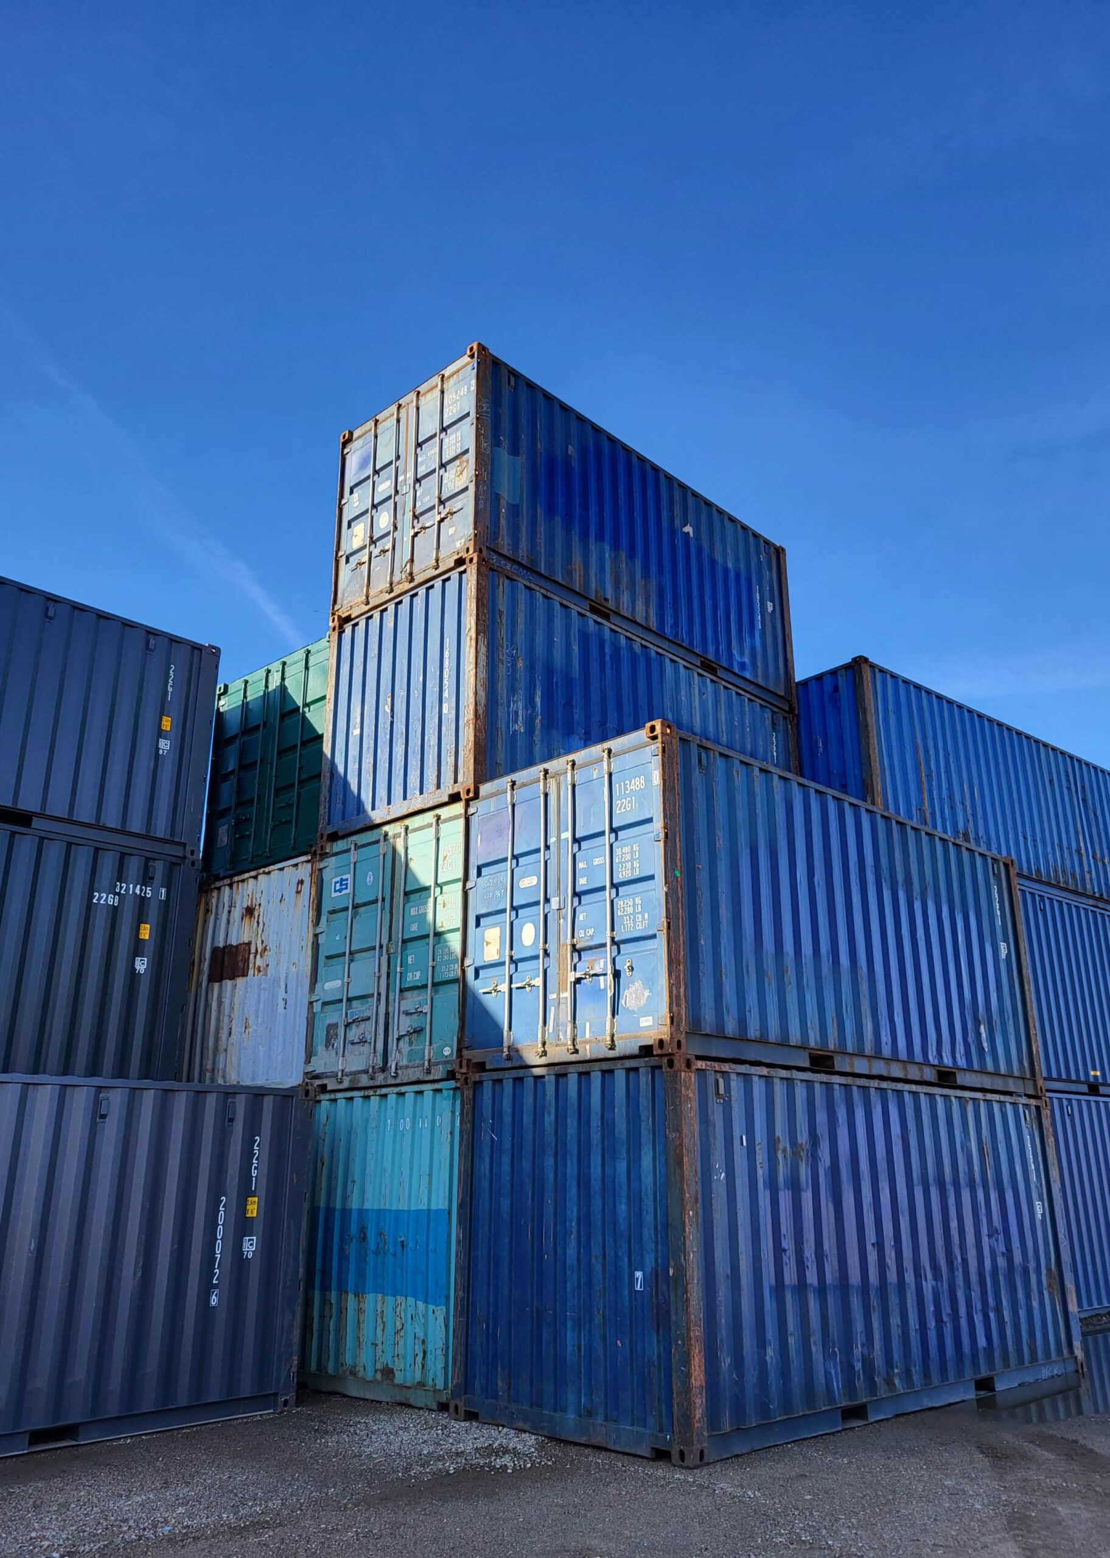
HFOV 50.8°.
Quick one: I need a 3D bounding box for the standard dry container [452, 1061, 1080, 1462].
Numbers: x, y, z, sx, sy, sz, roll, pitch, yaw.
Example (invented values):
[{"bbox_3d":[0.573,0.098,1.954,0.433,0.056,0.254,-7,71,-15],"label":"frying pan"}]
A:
[{"bbox_3d":[2.196,4.173,10.743,6.058,2.591,2.438,18,-26,-41],"label":"standard dry container"}]

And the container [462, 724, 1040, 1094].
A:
[{"bbox_3d":[2.179,1.738,11.681,6.058,2.591,2.438,18,-26,-41],"label":"container"}]

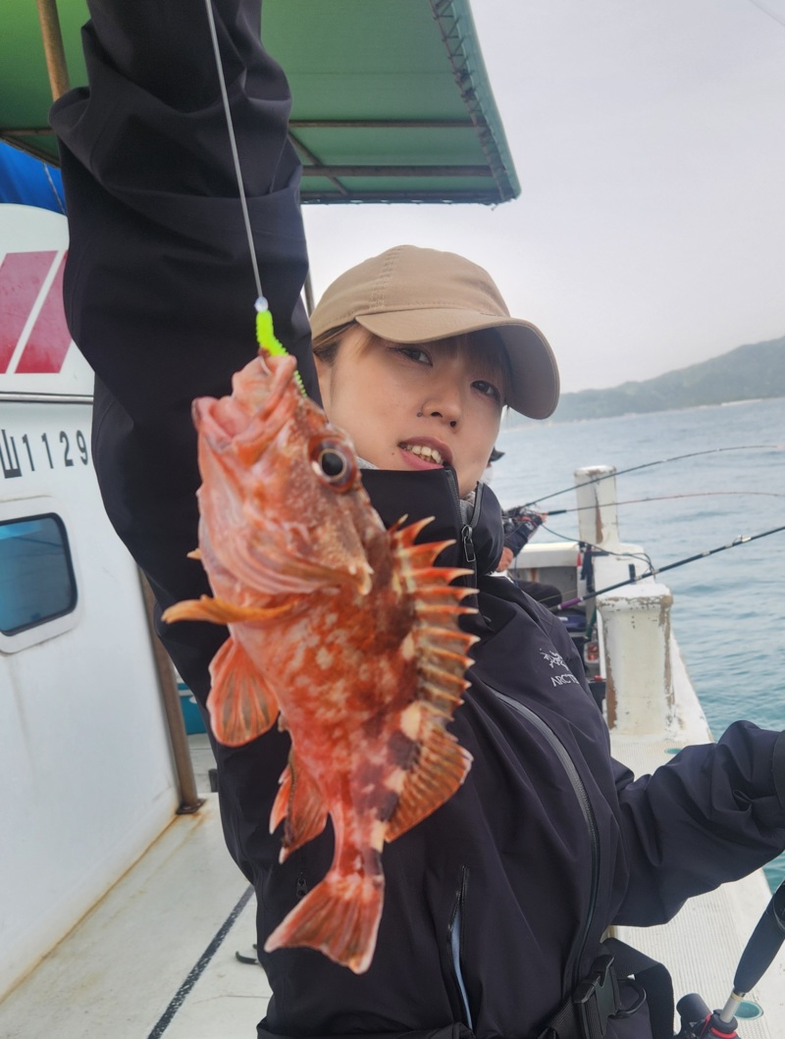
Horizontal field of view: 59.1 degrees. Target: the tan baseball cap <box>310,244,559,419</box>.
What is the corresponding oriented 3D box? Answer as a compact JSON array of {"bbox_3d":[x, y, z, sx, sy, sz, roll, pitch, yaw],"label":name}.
[{"bbox_3d":[0.034,-0.162,0.590,0.174,0.148,0.262,21,-16,-29],"label":"tan baseball cap"}]

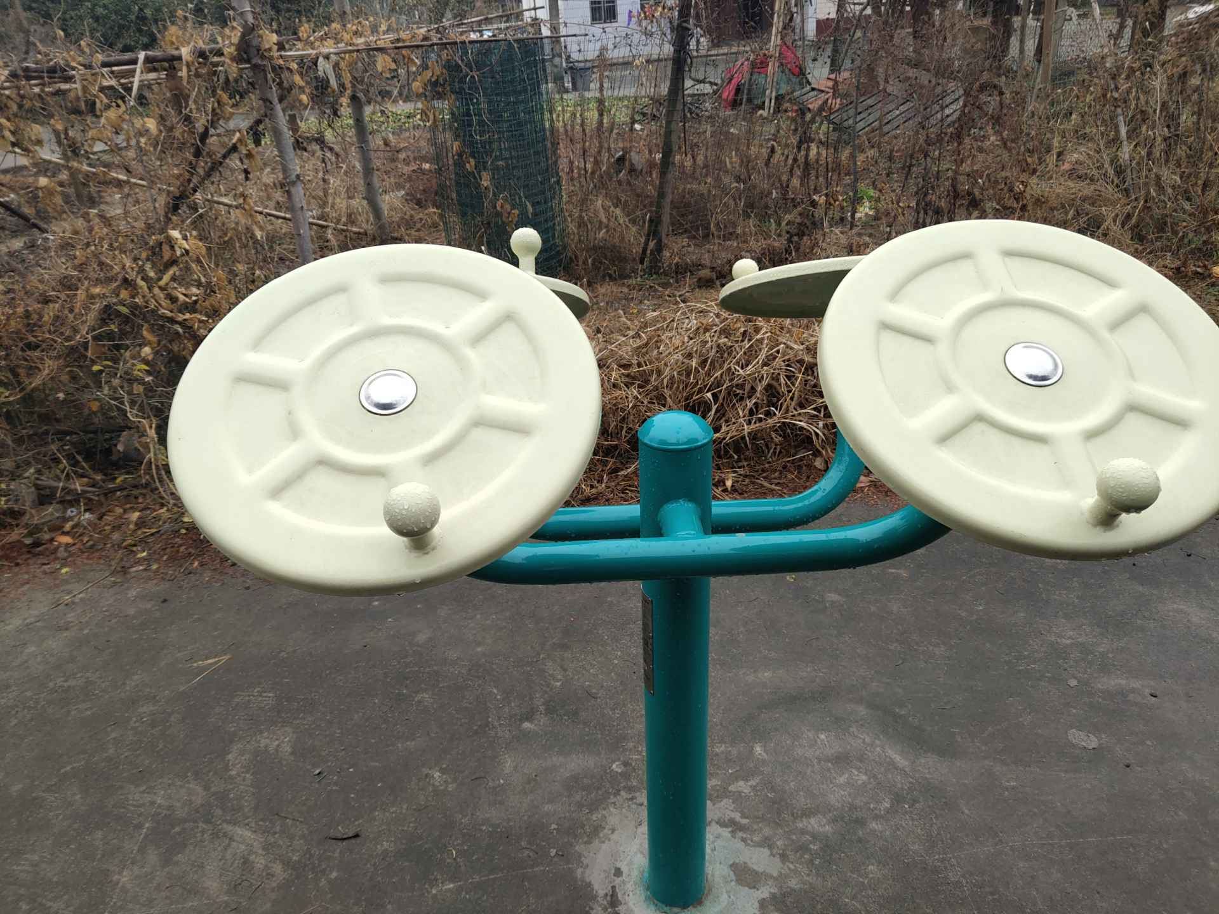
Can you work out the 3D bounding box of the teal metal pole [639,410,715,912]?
[{"bbox_3d":[0.115,0.387,1.827,0.114,1.030,0.114,0,29,4],"label":"teal metal pole"}]

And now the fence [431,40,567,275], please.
[{"bbox_3d":[-0.600,-1.665,5.920,0.660,1.200,0.580,-5,28,-5],"label":"fence"}]

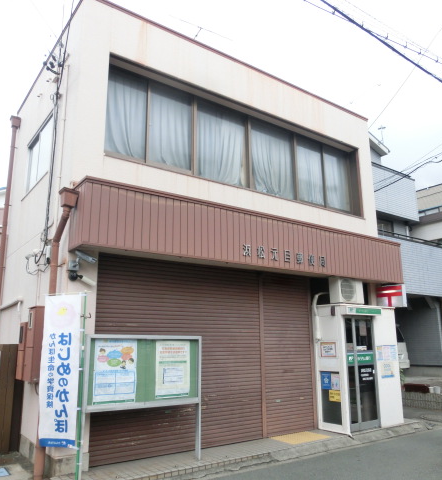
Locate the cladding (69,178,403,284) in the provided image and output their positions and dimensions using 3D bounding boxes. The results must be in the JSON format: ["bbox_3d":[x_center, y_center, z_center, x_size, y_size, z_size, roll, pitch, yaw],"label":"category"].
[{"bbox_3d":[0.943,0.113,7.806,6.965,0.883,0.514,9,-16,-35],"label":"cladding"}]

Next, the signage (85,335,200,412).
[{"bbox_3d":[-0.983,1.733,5.858,1.649,0.911,0.091,9,-16,-35],"label":"signage"}]

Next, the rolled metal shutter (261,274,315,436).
[{"bbox_3d":[1.246,2.041,8.124,1.174,2.795,0.097,9,-16,-35],"label":"rolled metal shutter"}]

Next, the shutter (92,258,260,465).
[{"bbox_3d":[-0.523,1.767,6.872,3.013,2.783,0.097,9,-16,-35],"label":"shutter"}]

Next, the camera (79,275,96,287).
[{"bbox_3d":[-1.732,0.546,5.814,0.220,0.075,0.075,31,-15,0],"label":"camera"}]

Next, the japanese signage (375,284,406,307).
[{"bbox_3d":[3.651,1.223,9.502,0.133,0.457,0.611,9,-16,-35],"label":"japanese signage"}]

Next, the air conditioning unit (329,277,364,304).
[{"bbox_3d":[2.540,1.054,8.956,0.705,0.520,0.278,9,-16,-35],"label":"air conditioning unit"}]

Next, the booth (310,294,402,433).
[{"bbox_3d":[2.715,2.444,8.671,1.718,2.245,0.665,9,-16,-35],"label":"booth"}]

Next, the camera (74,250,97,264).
[{"bbox_3d":[-1.781,0.218,5.854,0.301,0.090,0.090,32,-19,-7],"label":"camera"}]

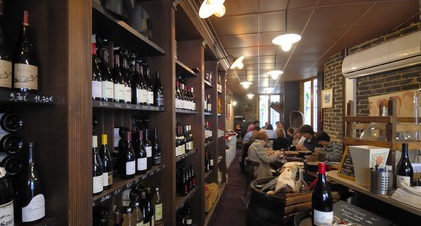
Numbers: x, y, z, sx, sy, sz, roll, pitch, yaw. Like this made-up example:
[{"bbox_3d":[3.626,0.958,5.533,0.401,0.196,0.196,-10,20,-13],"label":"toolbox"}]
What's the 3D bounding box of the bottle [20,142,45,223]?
[{"bbox_3d":[-0.685,0.264,0.805,0.082,0.299,0.082,0,0,24],"label":"bottle"}]

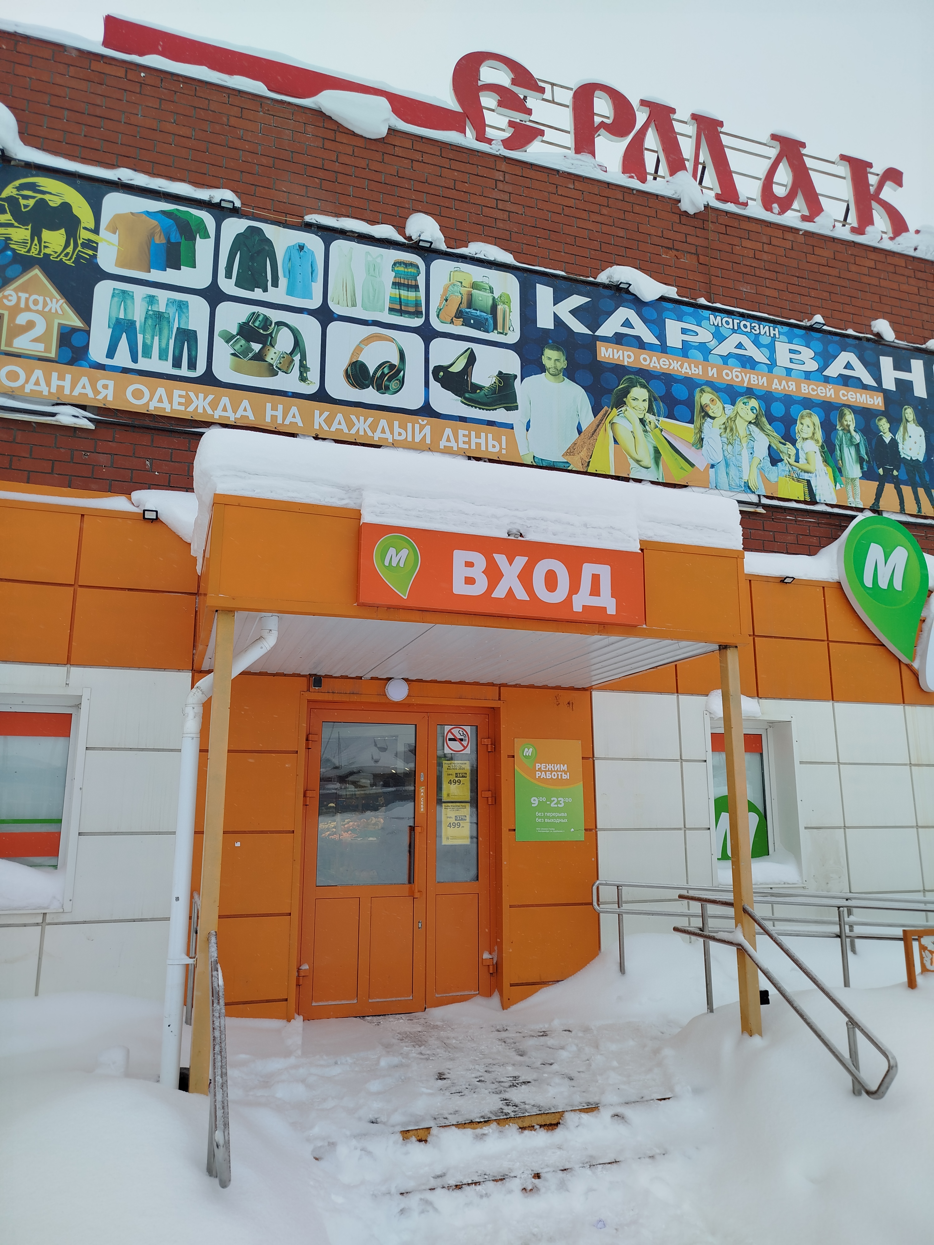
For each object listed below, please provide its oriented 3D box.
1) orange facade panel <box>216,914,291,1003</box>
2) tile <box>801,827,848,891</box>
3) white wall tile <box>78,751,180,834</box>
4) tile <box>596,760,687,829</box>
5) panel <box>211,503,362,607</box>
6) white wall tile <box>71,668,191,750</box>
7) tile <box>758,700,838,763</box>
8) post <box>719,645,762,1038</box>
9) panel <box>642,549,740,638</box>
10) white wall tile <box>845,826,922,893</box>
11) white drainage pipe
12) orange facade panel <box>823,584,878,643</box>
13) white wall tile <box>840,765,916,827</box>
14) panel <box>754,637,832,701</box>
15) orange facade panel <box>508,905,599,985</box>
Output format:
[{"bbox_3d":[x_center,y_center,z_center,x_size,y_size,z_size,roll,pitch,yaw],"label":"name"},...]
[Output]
[{"bbox_3d":[-1.528,2.197,5.625,0.733,0.521,0.030,4,-13,-18],"label":"orange facade panel"},{"bbox_3d":[3.009,1.996,7.229,0.400,0.520,0.030,4,-13,-18],"label":"tile"},{"bbox_3d":[-2.173,1.104,5.641,0.610,0.514,0.040,4,-13,-18],"label":"white wall tile"},{"bbox_3d":[1.350,1.349,6.770,0.760,0.521,0.035,4,-13,-18],"label":"tile"},{"bbox_3d":[-0.879,-0.326,4.233,0.713,0.455,0.035,4,-13,-18],"label":"panel"},{"bbox_3d":[-2.245,0.571,5.724,0.753,0.524,0.030,4,-13,-18],"label":"white wall tile"},{"bbox_3d":[2.826,0.930,7.374,0.768,0.524,0.035,4,-13,-18],"label":"tile"},{"bbox_3d":[1.538,1.229,4.862,0.080,2.199,0.080,4,-13,-18],"label":"post"},{"bbox_3d":[1.291,-0.175,4.988,0.667,0.462,0.040,4,-13,-18],"label":"panel"},{"bbox_3d":[3.555,2.031,7.393,0.761,0.516,0.040,4,-13,-18],"label":"white wall tile"},{"bbox_3d":[-1.152,1.036,4.068,0.420,2.159,0.119,4,-13,-18],"label":"white drainage pipe"},{"bbox_3d":[3.581,-0.049,7.862,0.770,0.484,0.030,4,-13,-18],"label":"orange facade panel"},{"bbox_3d":[3.570,1.508,7.510,0.773,0.521,0.035,4,-13,-18],"label":"white wall tile"},{"bbox_3d":[2.837,0.406,7.509,0.765,0.523,0.030,4,-13,-18],"label":"panel"},{"bbox_3d":[0.641,2.350,6.335,0.734,0.515,0.040,4,-13,-18],"label":"orange facade panel"}]

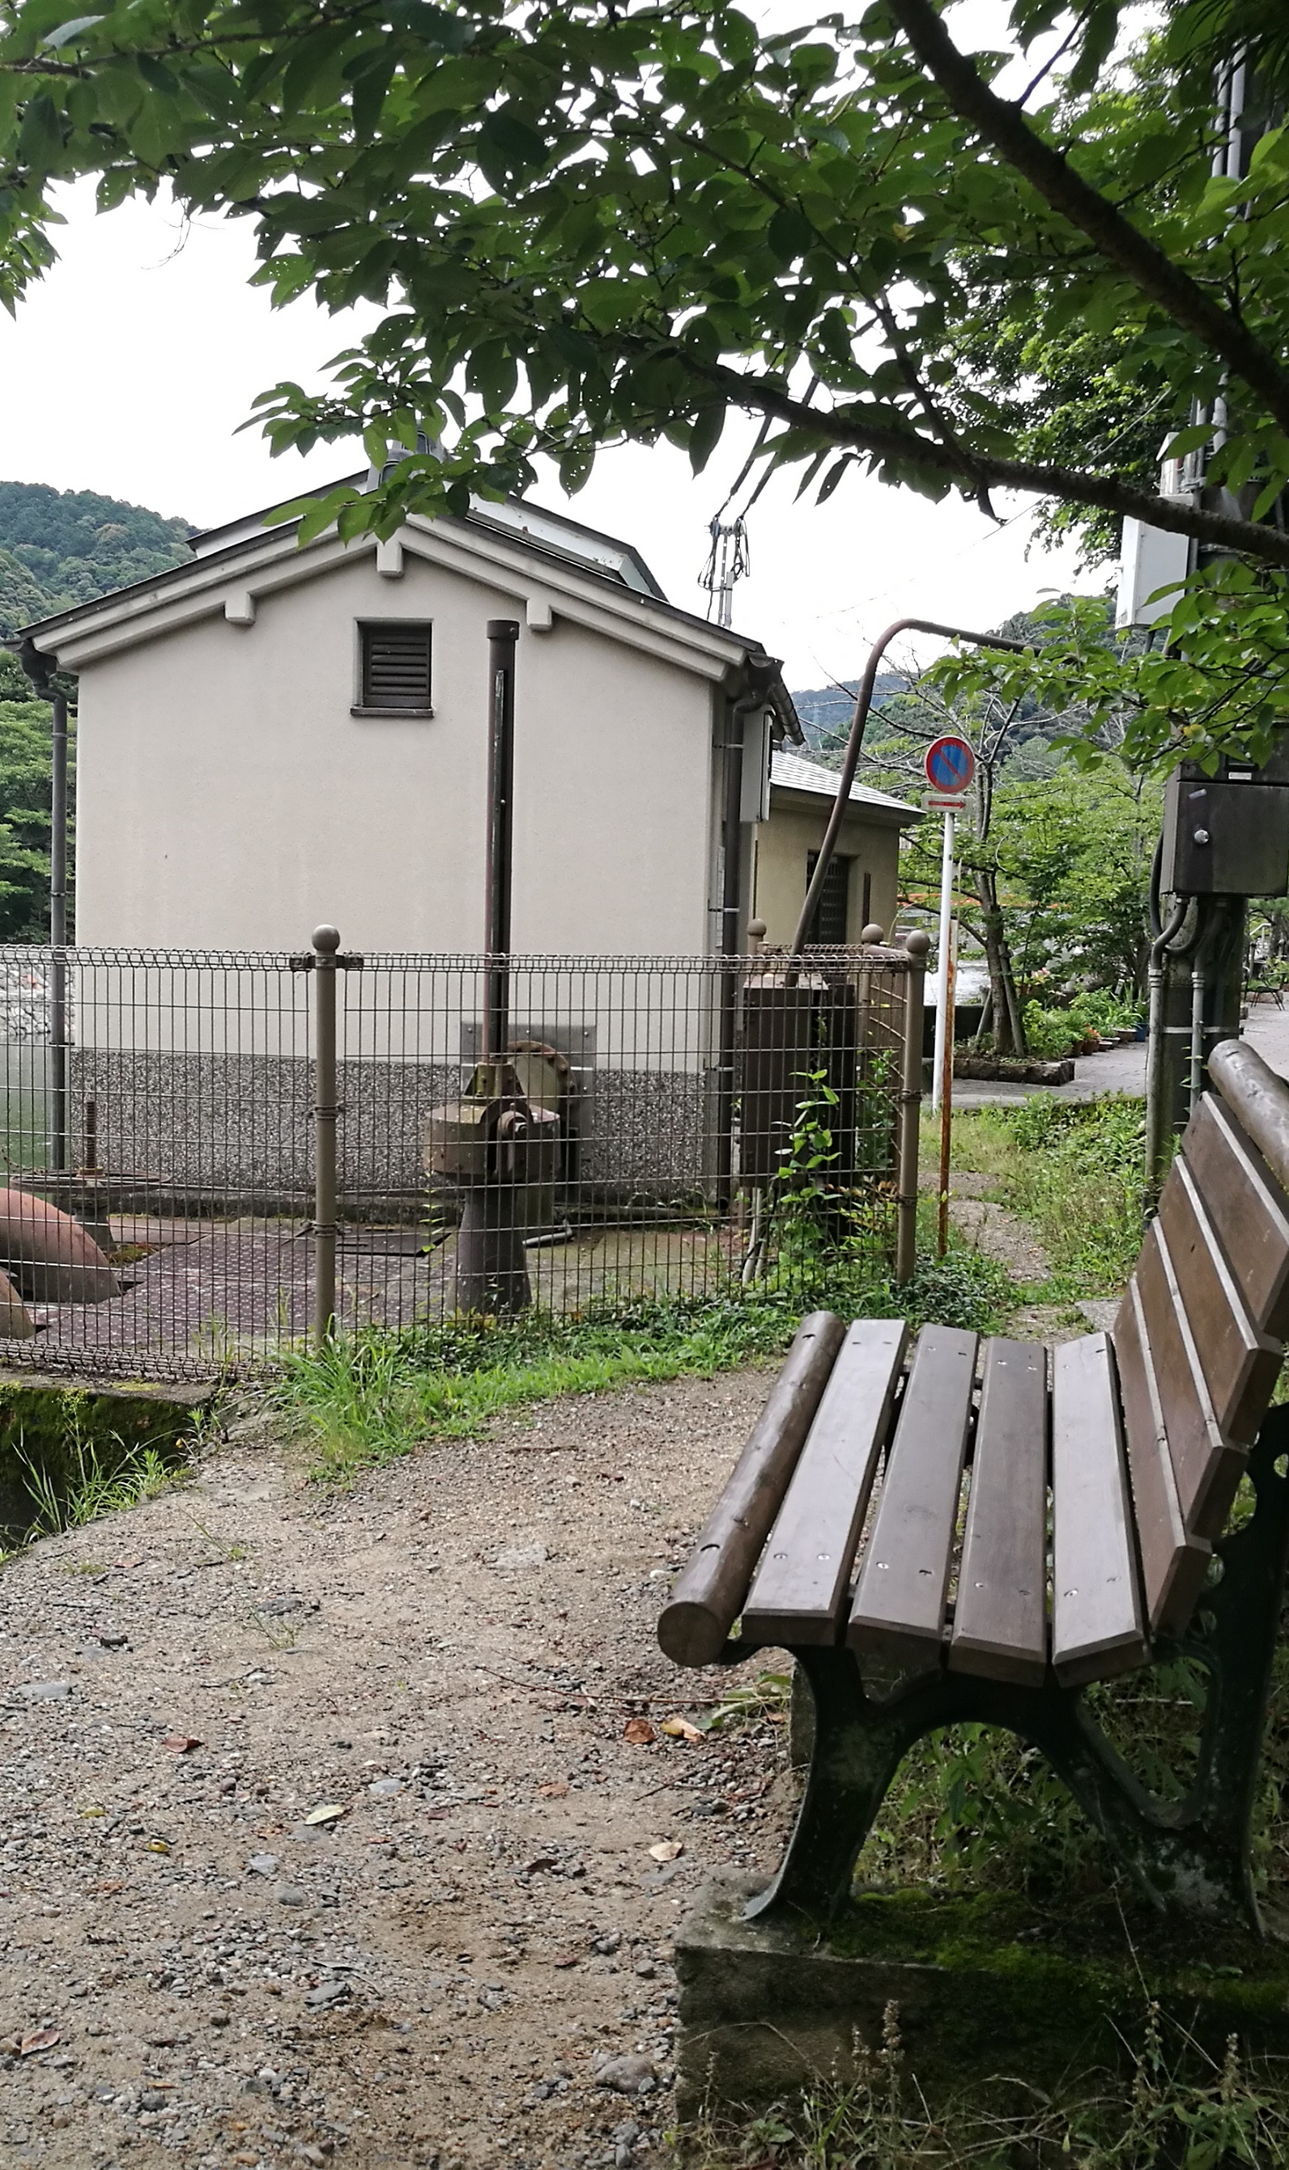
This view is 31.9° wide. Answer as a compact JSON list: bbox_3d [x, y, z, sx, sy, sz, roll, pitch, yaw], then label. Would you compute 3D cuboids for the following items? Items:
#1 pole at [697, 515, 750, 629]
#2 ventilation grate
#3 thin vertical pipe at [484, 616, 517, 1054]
[{"bbox_3d":[1.665,-7.823,50.499,1.100,9.500,0.600,1,6,0],"label":"pole"},{"bbox_3d":[-1.031,-1.740,9.430,0.330,0.390,0.090,2,6,9],"label":"ventilation grate"},{"bbox_3d":[-0.460,-0.793,7.200,0.090,1.384,0.090,1,6,0],"label":"thin vertical pipe"}]

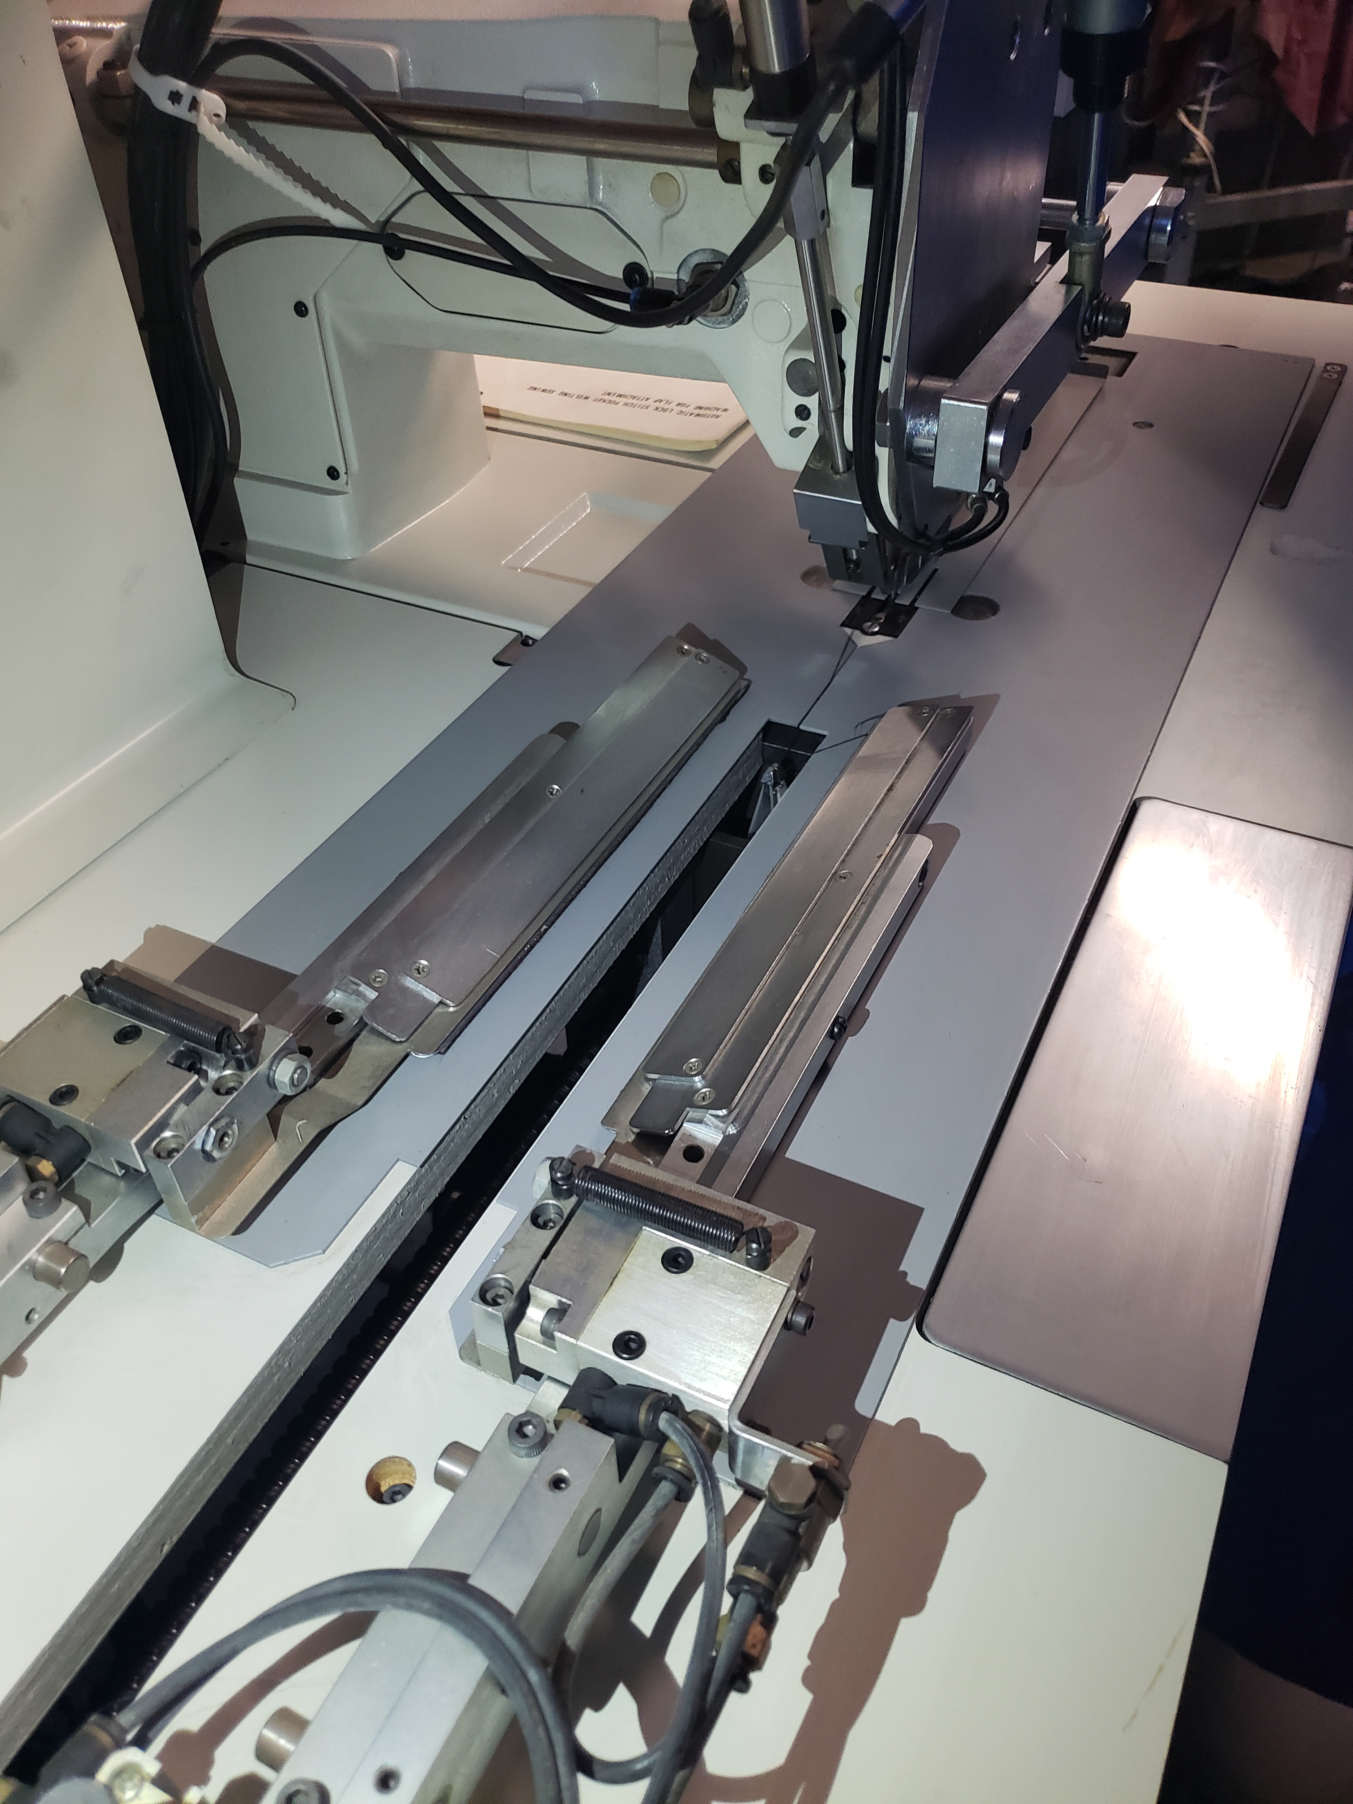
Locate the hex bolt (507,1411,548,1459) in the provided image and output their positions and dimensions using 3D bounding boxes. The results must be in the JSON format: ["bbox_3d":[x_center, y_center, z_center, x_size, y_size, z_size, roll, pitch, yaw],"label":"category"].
[{"bbox_3d":[-0.034,0.120,0.306,0.009,0.005,0.009,18,46,21],"label":"hex bolt"}]

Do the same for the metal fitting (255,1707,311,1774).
[{"bbox_3d":[-0.075,0.163,0.263,0.008,0.010,0.010,17,46,21],"label":"metal fitting"}]

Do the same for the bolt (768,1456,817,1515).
[{"bbox_3d":[0.024,0.120,0.276,0.009,0.004,0.008,3,43,6],"label":"bolt"}]

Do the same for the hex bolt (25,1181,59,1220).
[{"bbox_3d":[-0.168,0.079,0.358,0.009,0.005,0.009,18,46,21],"label":"hex bolt"}]

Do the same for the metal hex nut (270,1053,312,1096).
[{"bbox_3d":[-0.111,0.049,0.392,0.006,0.010,0.012,18,18,21],"label":"metal hex nut"}]

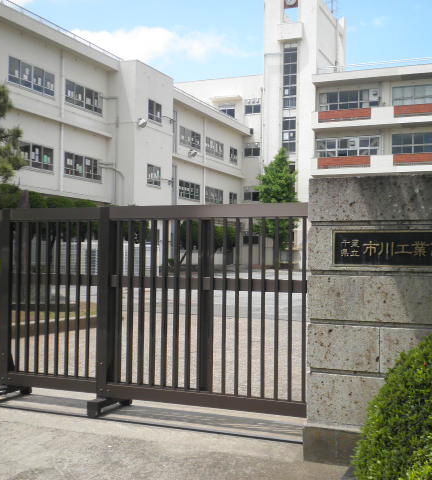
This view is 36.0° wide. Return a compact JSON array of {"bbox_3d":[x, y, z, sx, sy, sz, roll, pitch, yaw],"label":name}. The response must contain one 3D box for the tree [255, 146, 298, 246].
[{"bbox_3d":[4.270,-2.330,47.000,3.050,8.500,3.050,1,-2,0],"label":"tree"}]

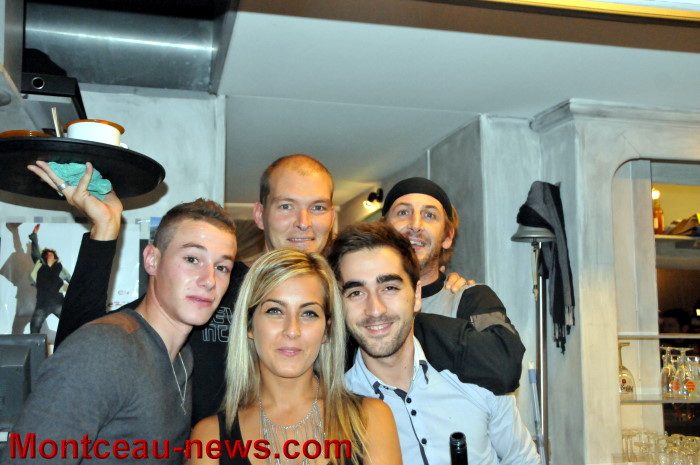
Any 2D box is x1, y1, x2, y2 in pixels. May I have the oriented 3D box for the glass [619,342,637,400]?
[{"bbox_3d":[0.859,0.441,2.400,0.093,0.177,0.093,-1,-6,0],"label":"glass"}]

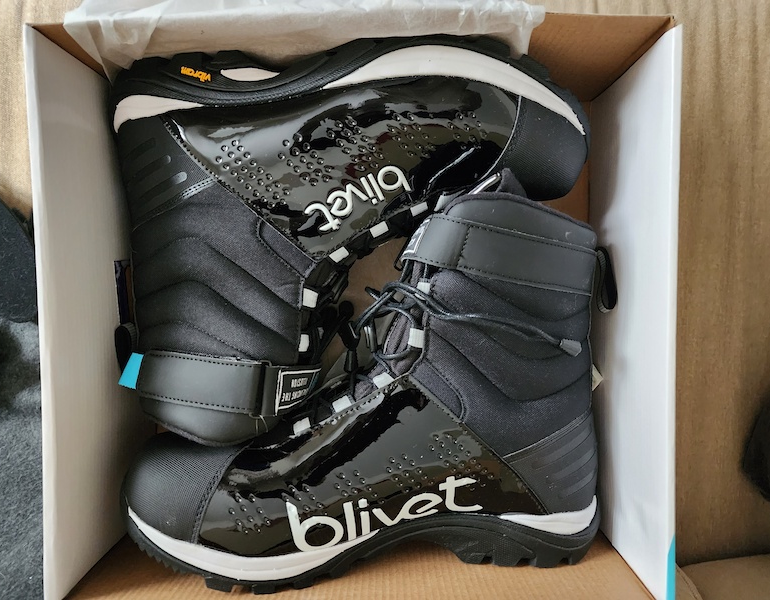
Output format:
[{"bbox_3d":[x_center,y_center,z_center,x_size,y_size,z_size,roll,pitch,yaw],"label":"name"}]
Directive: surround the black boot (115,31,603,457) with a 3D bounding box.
[{"bbox_3d":[-0.021,-0.028,0.351,0.317,0.112,0.250,-2,92,1],"label":"black boot"}]

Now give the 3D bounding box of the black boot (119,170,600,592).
[{"bbox_3d":[-0.015,0.042,0.353,0.317,0.112,0.252,-2,92,1],"label":"black boot"}]

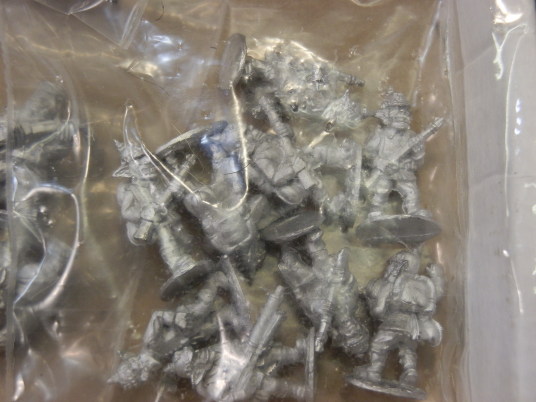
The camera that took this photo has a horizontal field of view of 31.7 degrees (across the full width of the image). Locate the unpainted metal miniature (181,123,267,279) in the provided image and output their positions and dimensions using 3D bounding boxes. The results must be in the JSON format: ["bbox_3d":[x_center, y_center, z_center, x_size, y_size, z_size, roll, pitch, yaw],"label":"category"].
[{"bbox_3d":[-0.009,0.001,0.194,0.017,0.015,0.031,-17,92,5],"label":"unpainted metal miniature"}]

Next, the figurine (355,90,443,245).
[{"bbox_3d":[0.027,-0.007,0.195,0.018,0.015,0.030,-1,73,-7],"label":"figurine"}]

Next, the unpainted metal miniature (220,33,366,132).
[{"bbox_3d":[0.005,-0.024,0.195,0.030,0.014,0.017,20,72,-15],"label":"unpainted metal miniature"}]

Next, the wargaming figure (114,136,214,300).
[{"bbox_3d":[-0.023,0.002,0.192,0.017,0.015,0.032,-25,76,-18],"label":"wargaming figure"}]

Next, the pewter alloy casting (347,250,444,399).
[{"bbox_3d":[0.026,0.025,0.195,0.018,0.015,0.029,12,83,-16],"label":"pewter alloy casting"}]

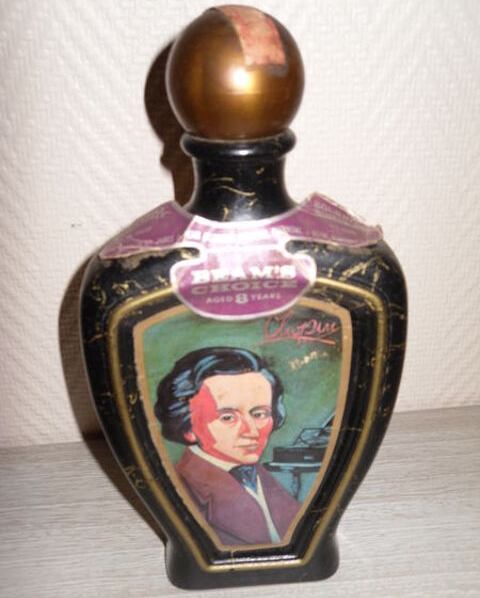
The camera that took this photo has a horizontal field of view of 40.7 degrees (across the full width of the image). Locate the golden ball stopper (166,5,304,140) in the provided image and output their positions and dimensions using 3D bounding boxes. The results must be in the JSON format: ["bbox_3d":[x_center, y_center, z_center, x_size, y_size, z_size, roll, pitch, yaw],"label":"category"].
[{"bbox_3d":[-0.002,-0.085,0.246,0.053,0.048,0.053,-3,28,-2],"label":"golden ball stopper"}]

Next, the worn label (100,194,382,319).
[{"bbox_3d":[0.002,-0.018,0.265,0.121,0.042,0.037,-3,28,-2],"label":"worn label"}]

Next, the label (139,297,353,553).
[{"bbox_3d":[0.004,0.059,0.287,0.088,0.140,0.010,-3,28,-2],"label":"label"}]

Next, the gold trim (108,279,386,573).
[{"bbox_3d":[0.005,0.062,0.290,0.112,0.161,0.015,-3,28,-2],"label":"gold trim"}]

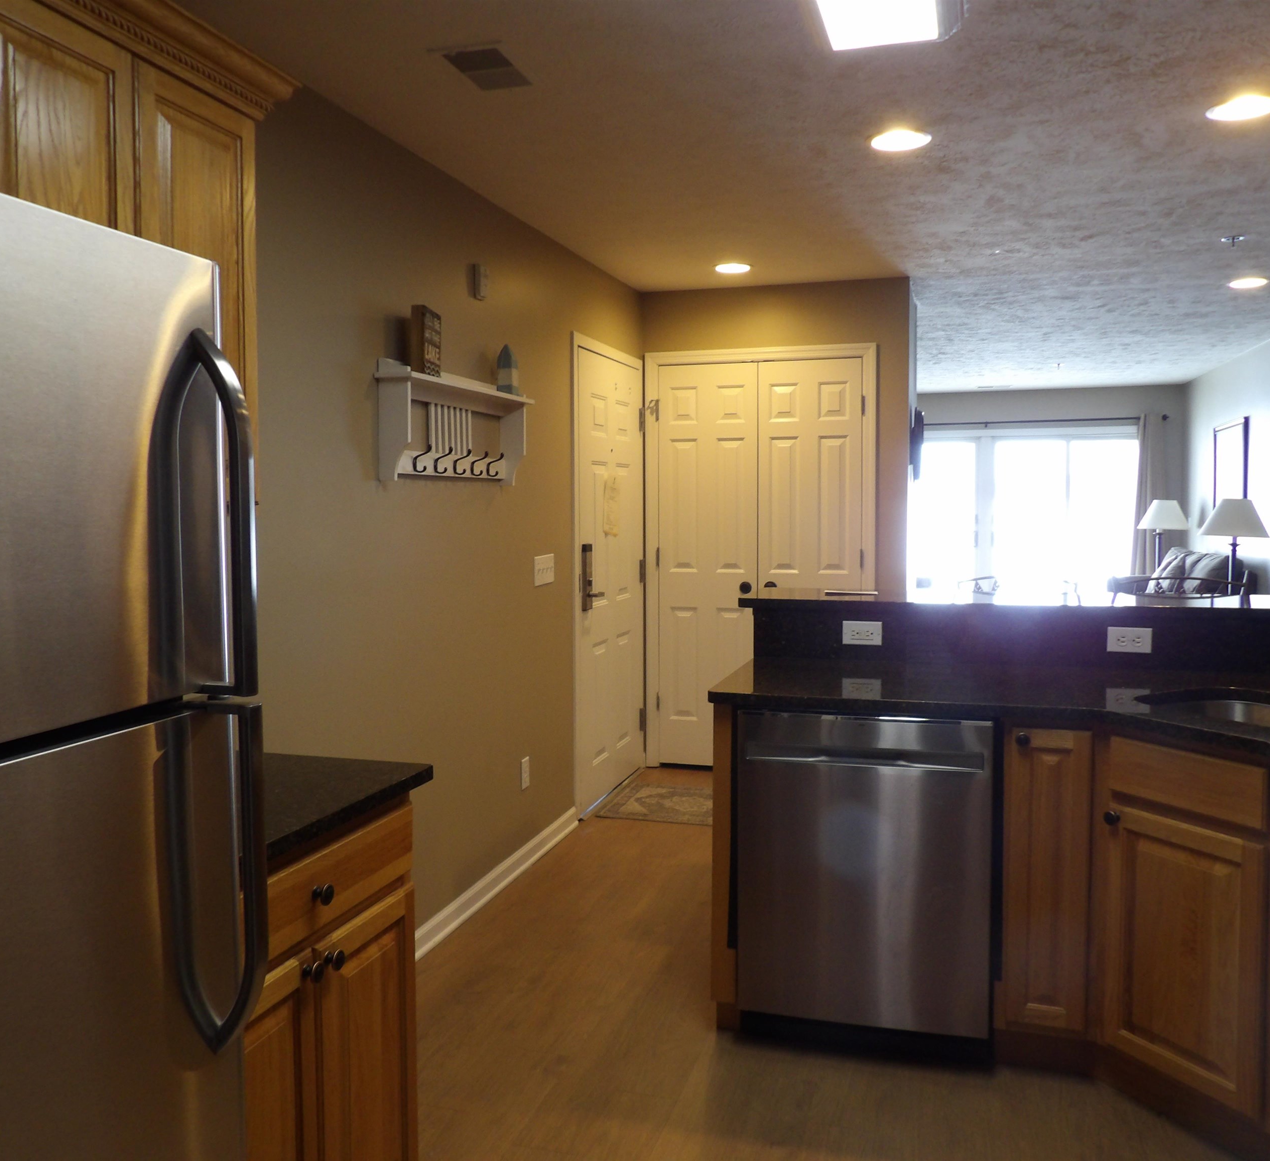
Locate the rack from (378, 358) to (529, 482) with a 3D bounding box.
[{"bbox_3d":[-0.540,-0.481,3.418,0.120,0.343,0.900,1,5,17],"label":"rack"}]

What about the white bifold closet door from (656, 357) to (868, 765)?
[{"bbox_3d":[0.612,-0.058,5.359,1.020,2.035,0.045,1,5,17],"label":"white bifold closet door"}]

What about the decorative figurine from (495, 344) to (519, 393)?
[{"bbox_3d":[-0.442,-0.725,3.719,0.056,0.182,0.057,1,5,17],"label":"decorative figurine"}]

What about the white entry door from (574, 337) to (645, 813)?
[{"bbox_3d":[-0.112,-0.017,5.074,0.050,2.040,0.930,1,5,17],"label":"white entry door"}]

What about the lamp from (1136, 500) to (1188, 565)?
[{"bbox_3d":[4.380,-0.295,8.930,0.430,0.740,0.430,1,5,17],"label":"lamp"}]

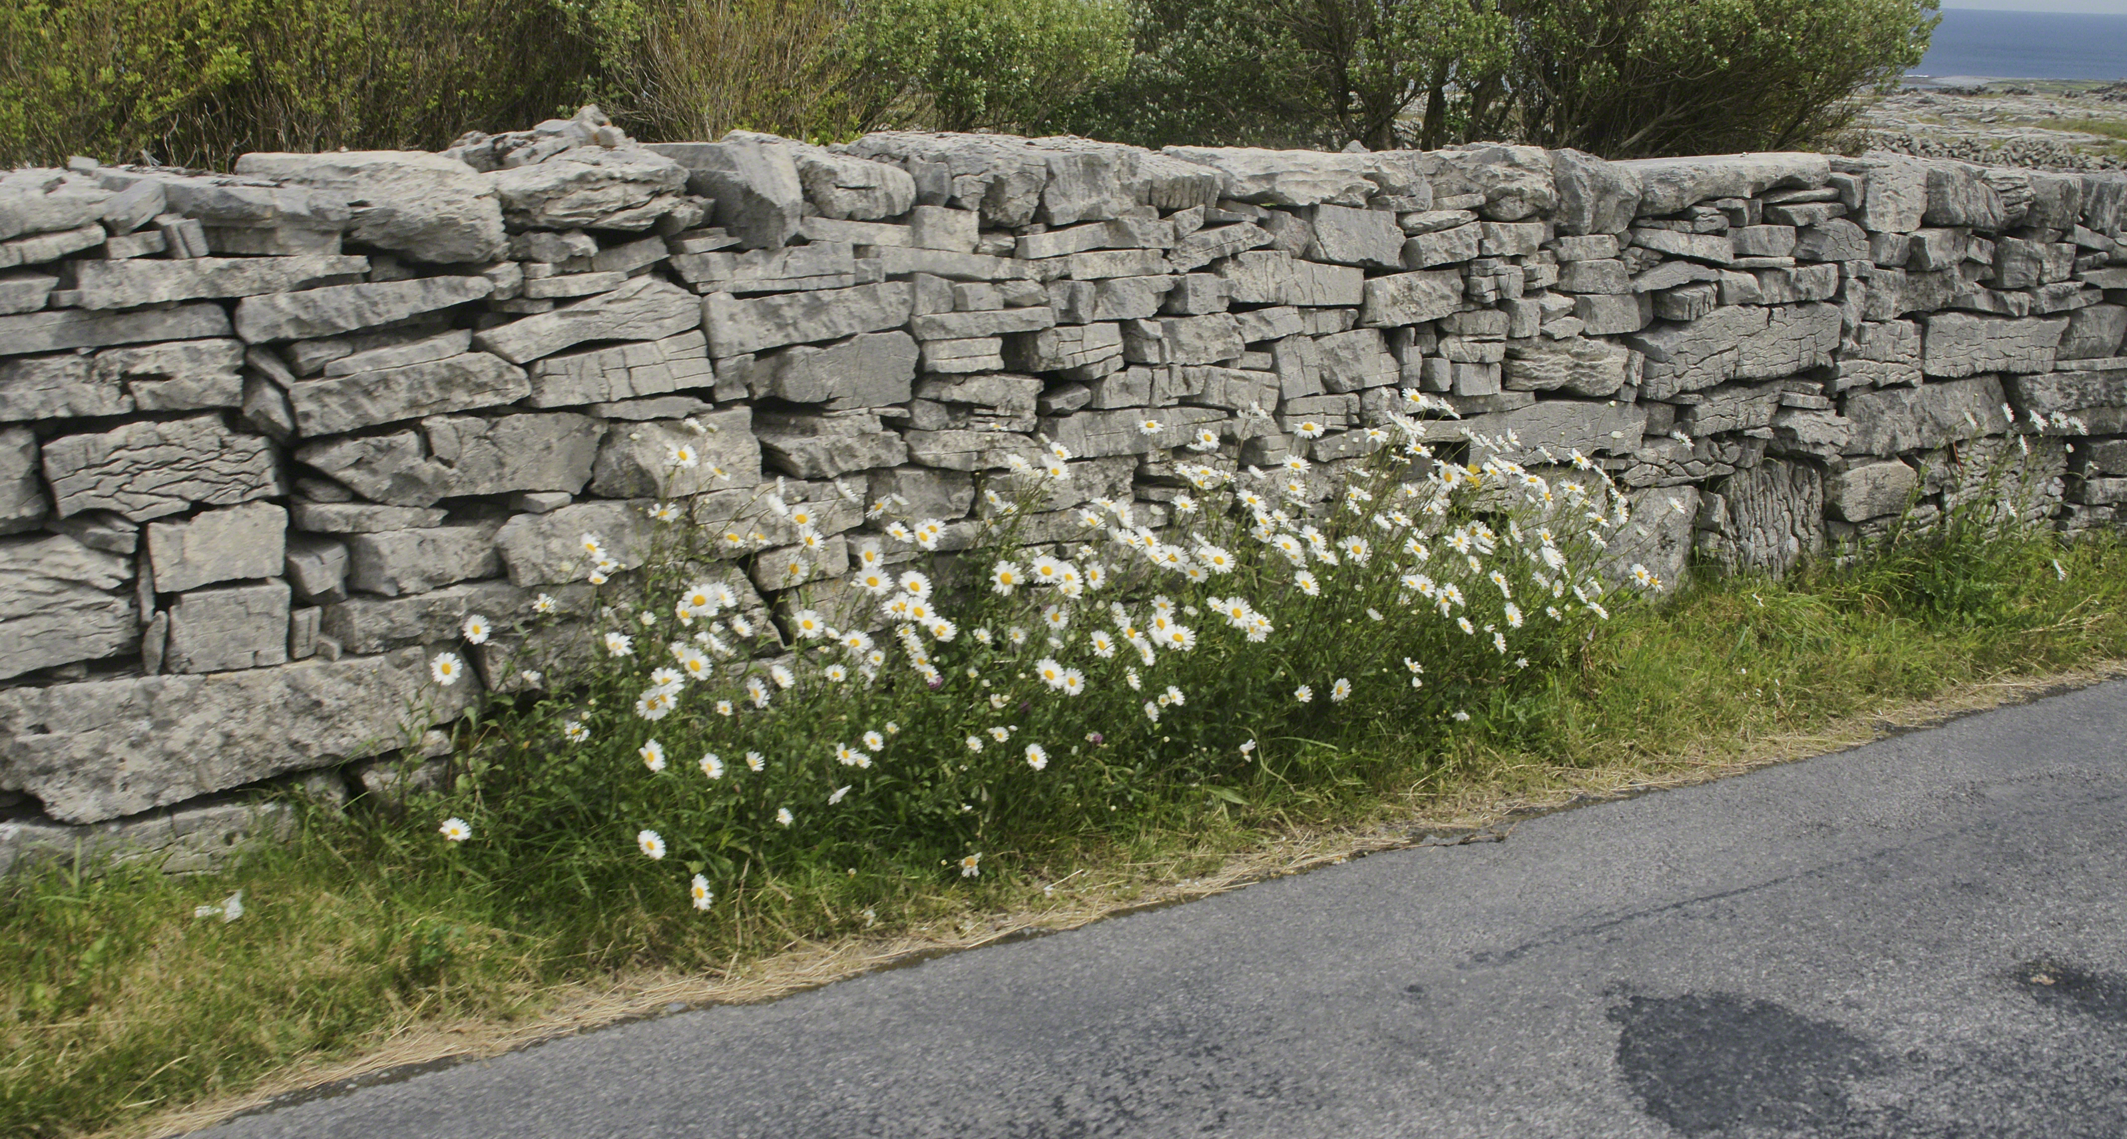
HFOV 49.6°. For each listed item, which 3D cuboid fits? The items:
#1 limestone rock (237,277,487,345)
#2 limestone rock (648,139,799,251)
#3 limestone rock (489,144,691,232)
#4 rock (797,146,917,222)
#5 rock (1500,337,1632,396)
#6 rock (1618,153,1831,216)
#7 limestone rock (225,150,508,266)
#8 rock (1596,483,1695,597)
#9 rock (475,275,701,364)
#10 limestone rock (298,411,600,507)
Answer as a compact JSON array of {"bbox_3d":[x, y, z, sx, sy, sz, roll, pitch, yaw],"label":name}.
[{"bbox_3d":[-1.272,-0.492,4.086,0.450,0.084,0.260,-14,21,-32],"label":"limestone rock"},{"bbox_3d":[-0.629,-0.681,4.144,0.150,0.165,0.360,-9,19,-38],"label":"limestone rock"},{"bbox_3d":[-0.930,-0.719,4.299,0.369,0.138,0.320,-7,18,-34],"label":"limestone rock"},{"bbox_3d":[-0.487,-0.822,4.824,0.270,0.145,0.270,-8,18,-35],"label":"rock"},{"bbox_3d":[1.251,-0.564,6.176,0.474,0.164,0.270,-8,18,-35],"label":"rock"},{"bbox_3d":[1.591,-0.984,5.868,0.800,0.125,0.300,-11,20,-37],"label":"rock"},{"bbox_3d":[-1.319,-0.683,4.337,0.430,0.165,0.420,-8,18,-35],"label":"limestone rock"},{"bbox_3d":[1.414,-0.097,5.975,0.330,0.290,0.280,-9,19,-38],"label":"rock"},{"bbox_3d":[-0.939,-0.487,4.337,0.439,0.118,0.280,-17,23,-31],"label":"rock"},{"bbox_3d":[-1.214,-0.236,4.436,0.570,0.167,0.280,-8,18,-35],"label":"limestone rock"}]

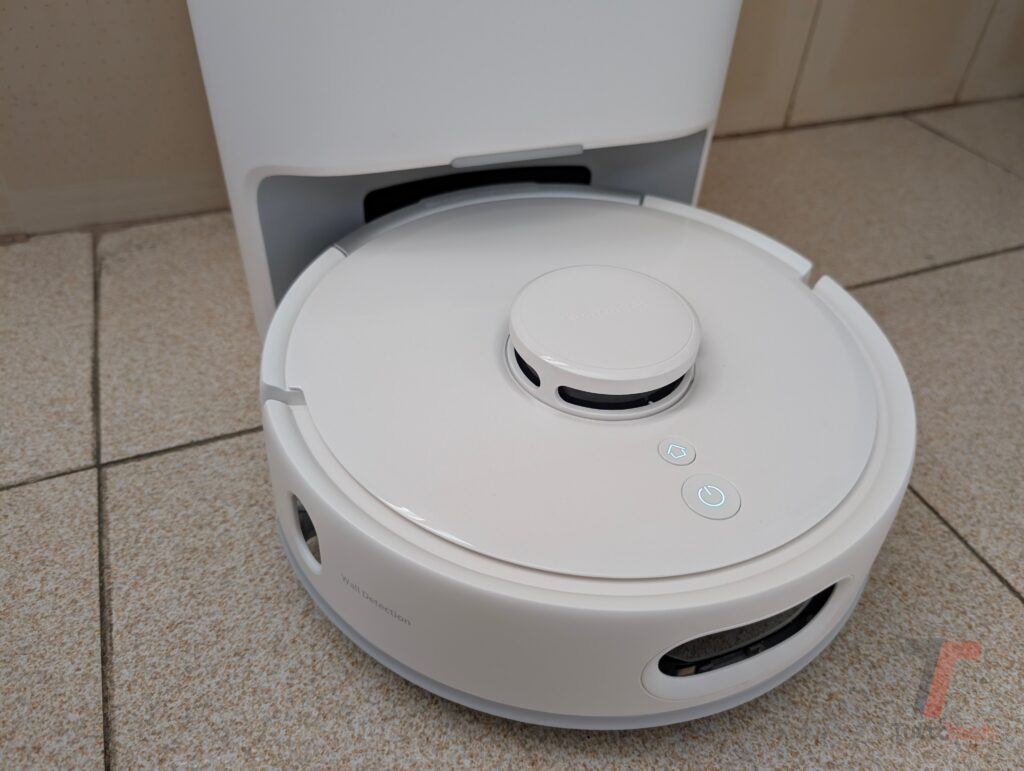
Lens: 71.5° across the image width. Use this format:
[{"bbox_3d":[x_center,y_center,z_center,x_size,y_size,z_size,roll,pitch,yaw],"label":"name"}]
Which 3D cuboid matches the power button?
[{"bbox_3d":[0.062,0.035,0.220,0.018,0.002,0.018,2,42,-2],"label":"power button"}]

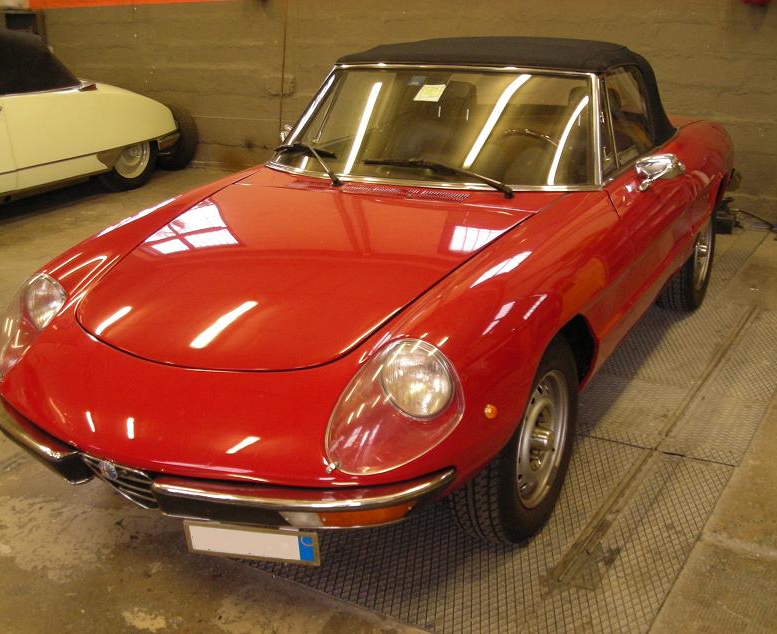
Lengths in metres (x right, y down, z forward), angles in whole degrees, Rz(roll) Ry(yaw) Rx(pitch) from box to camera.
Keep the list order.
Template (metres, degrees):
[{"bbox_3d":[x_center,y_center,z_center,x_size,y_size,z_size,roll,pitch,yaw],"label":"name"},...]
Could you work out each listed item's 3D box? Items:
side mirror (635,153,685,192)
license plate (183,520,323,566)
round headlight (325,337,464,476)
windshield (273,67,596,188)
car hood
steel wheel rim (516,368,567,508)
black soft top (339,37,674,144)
[{"bbox_3d":[0.892,-0.490,3.076,0.140,0.110,0.110,9,21,28],"label":"side mirror"},{"bbox_3d":[-0.327,0.547,2.240,0.340,0.112,0.020,3,31,9],"label":"license plate"},{"bbox_3d":[0.038,0.192,2.050,0.250,0.250,0.360,9,21,28],"label":"round headlight"},{"bbox_3d":[0.164,-0.694,3.345,1.330,0.480,0.140,9,-19,28],"label":"windshield"},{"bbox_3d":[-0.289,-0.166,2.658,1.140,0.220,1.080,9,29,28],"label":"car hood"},{"bbox_3d":[0.374,0.330,2.610,0.150,0.390,0.390,9,21,28],"label":"steel wheel rim"},{"bbox_3d":[0.509,-0.952,3.912,1.250,0.450,1.080,9,21,28],"label":"black soft top"}]

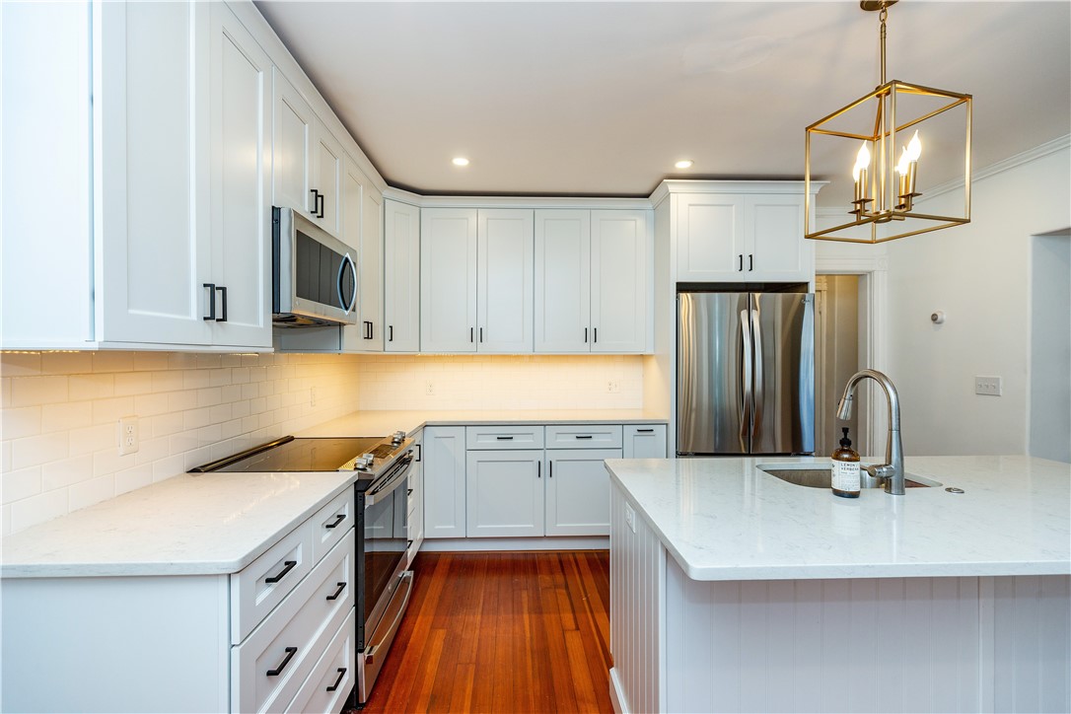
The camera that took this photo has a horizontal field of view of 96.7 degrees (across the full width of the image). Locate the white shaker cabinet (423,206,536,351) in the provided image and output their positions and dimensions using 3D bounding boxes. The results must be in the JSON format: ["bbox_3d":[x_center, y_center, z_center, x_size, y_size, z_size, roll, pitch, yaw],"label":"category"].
[{"bbox_3d":[-0.436,-0.567,3.682,0.840,1.066,0.328,0,0,-2],"label":"white shaker cabinet"}]

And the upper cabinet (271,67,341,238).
[{"bbox_3d":[-1.171,-0.840,2.153,0.331,0.537,0.750,0,0,-2],"label":"upper cabinet"}]

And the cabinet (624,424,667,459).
[{"bbox_3d":[0.739,0.899,3.579,0.306,0.876,0.626,0,0,-2],"label":"cabinet"}]

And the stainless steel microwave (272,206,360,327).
[{"bbox_3d":[-1.130,-0.368,2.168,0.415,0.408,0.750,0,0,-2],"label":"stainless steel microwave"}]

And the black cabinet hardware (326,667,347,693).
[{"bbox_3d":[-0.680,1.104,1.632,0.031,0.011,0.107,0,0,-2],"label":"black cabinet hardware"}]

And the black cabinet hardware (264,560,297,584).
[{"bbox_3d":[-0.663,0.563,1.244,0.031,0.011,0.107,0,0,-2],"label":"black cabinet hardware"}]

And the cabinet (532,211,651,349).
[{"bbox_3d":[0.415,-0.571,3.740,0.862,1.072,0.330,0,0,-2],"label":"cabinet"}]

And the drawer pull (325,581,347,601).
[{"bbox_3d":[-0.679,0.800,1.631,0.031,0.011,0.107,0,0,-2],"label":"drawer pull"}]

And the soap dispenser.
[{"bbox_3d":[1.003,0.337,1.536,0.076,0.216,0.076,0,0,18],"label":"soap dispenser"}]

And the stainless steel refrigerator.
[{"bbox_3d":[1.387,0.455,3.494,0.907,1.765,0.800,0,0,-2],"label":"stainless steel refrigerator"}]

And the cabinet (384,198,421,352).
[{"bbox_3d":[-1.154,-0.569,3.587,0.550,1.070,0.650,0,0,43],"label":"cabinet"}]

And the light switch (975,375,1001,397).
[{"bbox_3d":[2.923,0.189,3.078,0.020,0.126,0.163,0,0,-2],"label":"light switch"}]

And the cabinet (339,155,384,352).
[{"bbox_3d":[-1.204,-0.572,2.908,0.331,1.077,0.760,0,0,-2],"label":"cabinet"}]

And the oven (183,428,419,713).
[{"bbox_3d":[-0.980,0.890,2.198,0.705,0.934,0.760,0,0,-2],"label":"oven"}]

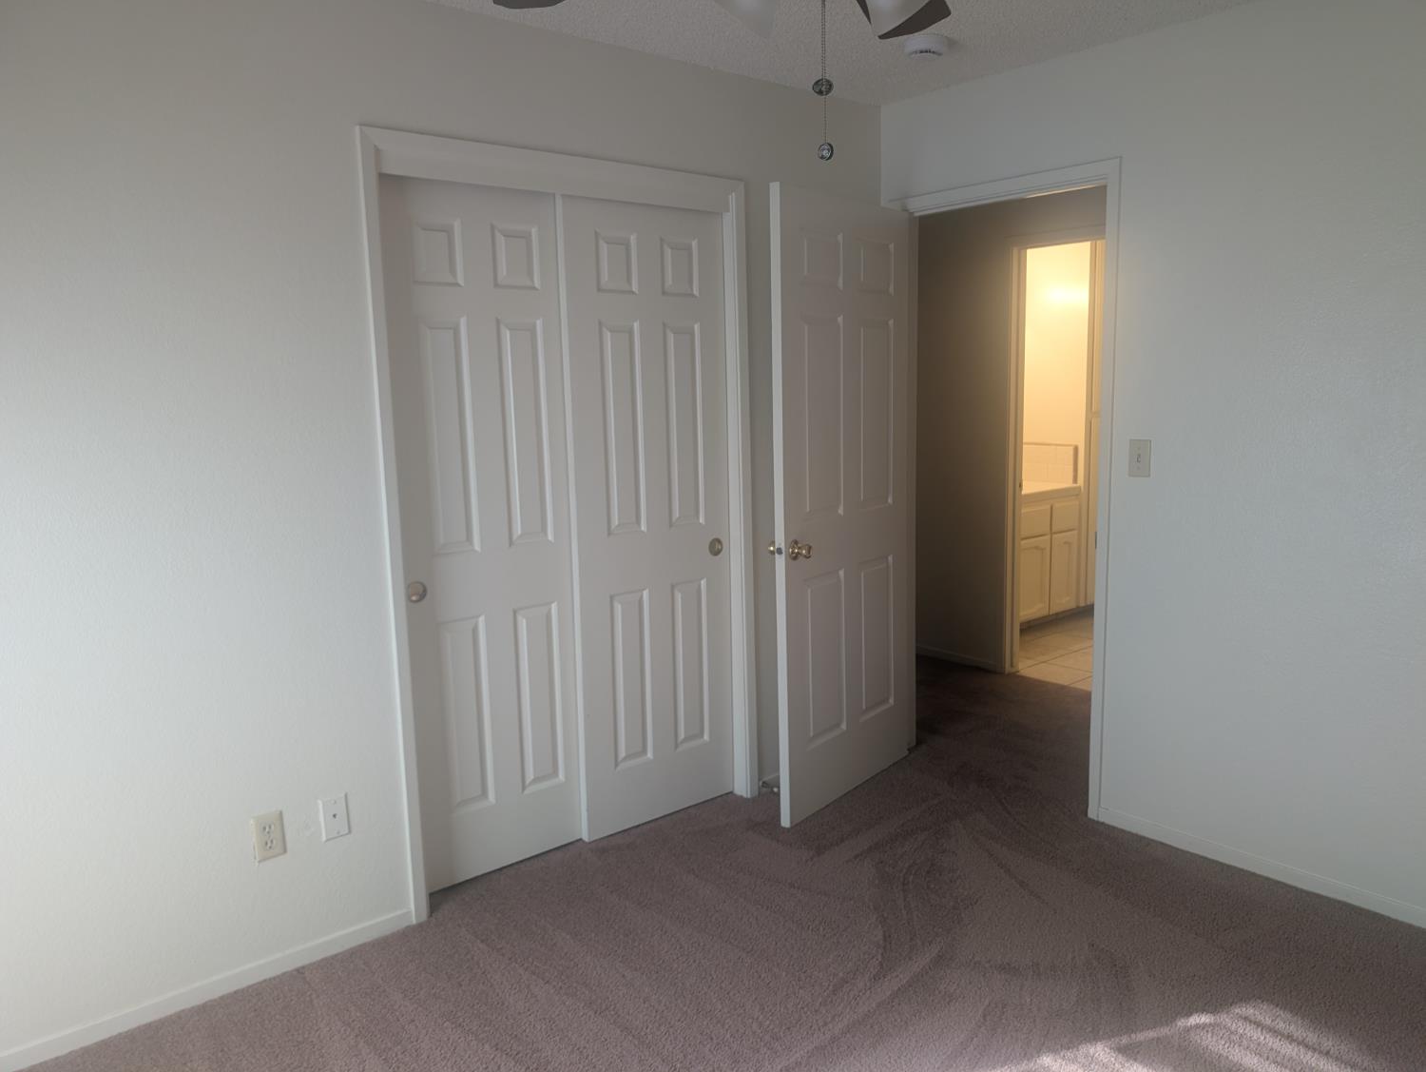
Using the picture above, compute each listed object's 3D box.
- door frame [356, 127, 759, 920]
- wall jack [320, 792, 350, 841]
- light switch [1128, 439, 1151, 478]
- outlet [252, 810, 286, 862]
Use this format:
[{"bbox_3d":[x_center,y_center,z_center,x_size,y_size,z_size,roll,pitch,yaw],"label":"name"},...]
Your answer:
[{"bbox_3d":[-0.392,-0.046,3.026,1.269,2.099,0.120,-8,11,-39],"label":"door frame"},{"bbox_3d":[-0.977,0.730,2.564,0.070,0.115,0.008,-8,11,-39],"label":"wall jack"},{"bbox_3d":[1.300,-0.235,3.021,0.012,0.115,0.070,-8,11,-39],"label":"light switch"},{"bbox_3d":[-1.102,0.751,2.463,0.071,0.116,0.008,-8,11,-39],"label":"outlet"}]

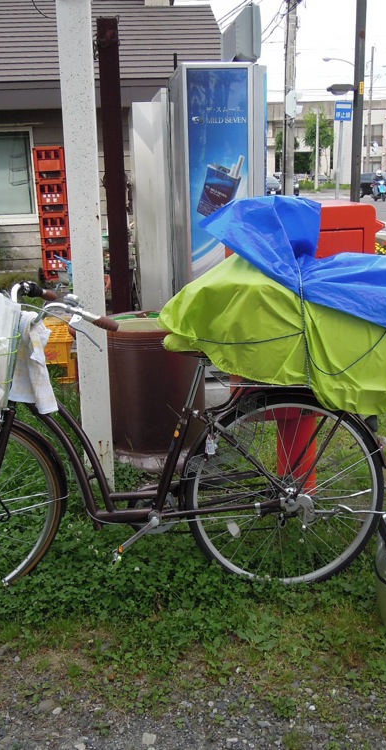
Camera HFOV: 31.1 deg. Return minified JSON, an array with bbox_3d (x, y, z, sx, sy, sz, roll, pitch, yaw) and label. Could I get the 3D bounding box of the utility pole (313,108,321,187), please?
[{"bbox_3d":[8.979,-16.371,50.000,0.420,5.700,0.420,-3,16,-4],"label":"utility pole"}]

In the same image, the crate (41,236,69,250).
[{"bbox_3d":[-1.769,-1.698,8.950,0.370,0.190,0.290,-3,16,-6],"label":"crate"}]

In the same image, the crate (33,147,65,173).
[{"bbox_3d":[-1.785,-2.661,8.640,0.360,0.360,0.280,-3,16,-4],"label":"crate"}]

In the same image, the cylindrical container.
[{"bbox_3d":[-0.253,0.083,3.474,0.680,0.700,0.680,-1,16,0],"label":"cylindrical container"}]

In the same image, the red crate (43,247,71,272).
[{"bbox_3d":[-1.755,-1.470,8.980,0.360,0.360,0.280,-3,16,-4],"label":"red crate"}]

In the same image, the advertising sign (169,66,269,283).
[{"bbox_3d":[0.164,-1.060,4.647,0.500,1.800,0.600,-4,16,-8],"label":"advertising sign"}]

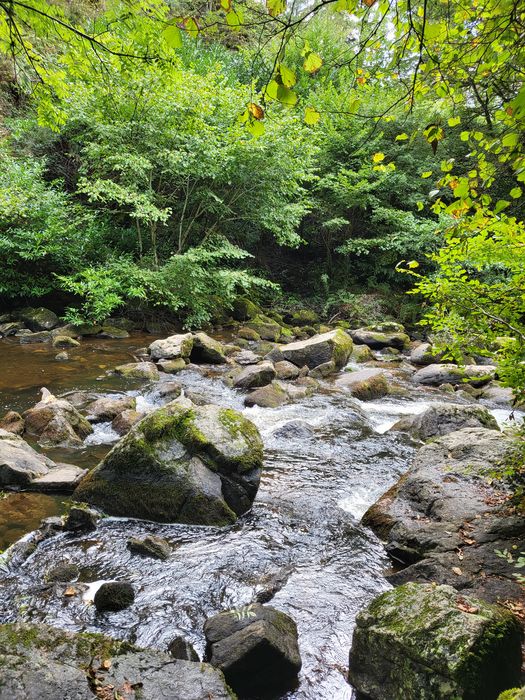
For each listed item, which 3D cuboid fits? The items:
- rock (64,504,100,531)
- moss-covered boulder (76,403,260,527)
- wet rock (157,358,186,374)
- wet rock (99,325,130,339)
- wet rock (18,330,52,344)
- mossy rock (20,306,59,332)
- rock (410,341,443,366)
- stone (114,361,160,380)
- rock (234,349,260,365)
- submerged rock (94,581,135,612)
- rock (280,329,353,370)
[{"bbox_3d":[-1.502,1.404,4.401,0.280,0.180,0.220,-2,8,-11],"label":"rock"},{"bbox_3d":[-0.738,0.864,4.240,1.421,0.777,1.023,3,11,18],"label":"moss-covered boulder"},{"bbox_3d":[-1.622,0.294,9.372,0.535,0.256,0.401,0,9,0],"label":"wet rock"},{"bbox_3d":[-3.706,-0.453,13.202,0.738,0.339,0.480,-1,8,-9],"label":"wet rock"},{"bbox_3d":[-4.313,-0.239,10.000,0.571,0.243,0.399,0,10,0],"label":"wet rock"},{"bbox_3d":[-5.776,-0.824,13.600,0.859,0.586,0.644,-2,8,-14],"label":"mossy rock"},{"bbox_3d":[3.175,0.068,10.179,0.619,0.479,0.496,-2,9,-10],"label":"rock"},{"bbox_3d":[-2.138,0.348,8.921,0.747,0.297,0.523,0,9,0],"label":"stone"},{"bbox_3d":[-0.241,0.104,8.490,0.418,0.238,0.314,0,10,0],"label":"rock"},{"bbox_3d":[-0.952,1.595,3.401,0.250,0.160,0.210,-1,8,-9],"label":"submerged rock"},{"bbox_3d":[0.995,-0.021,9.801,1.251,0.689,0.776,3,9,20],"label":"rock"}]

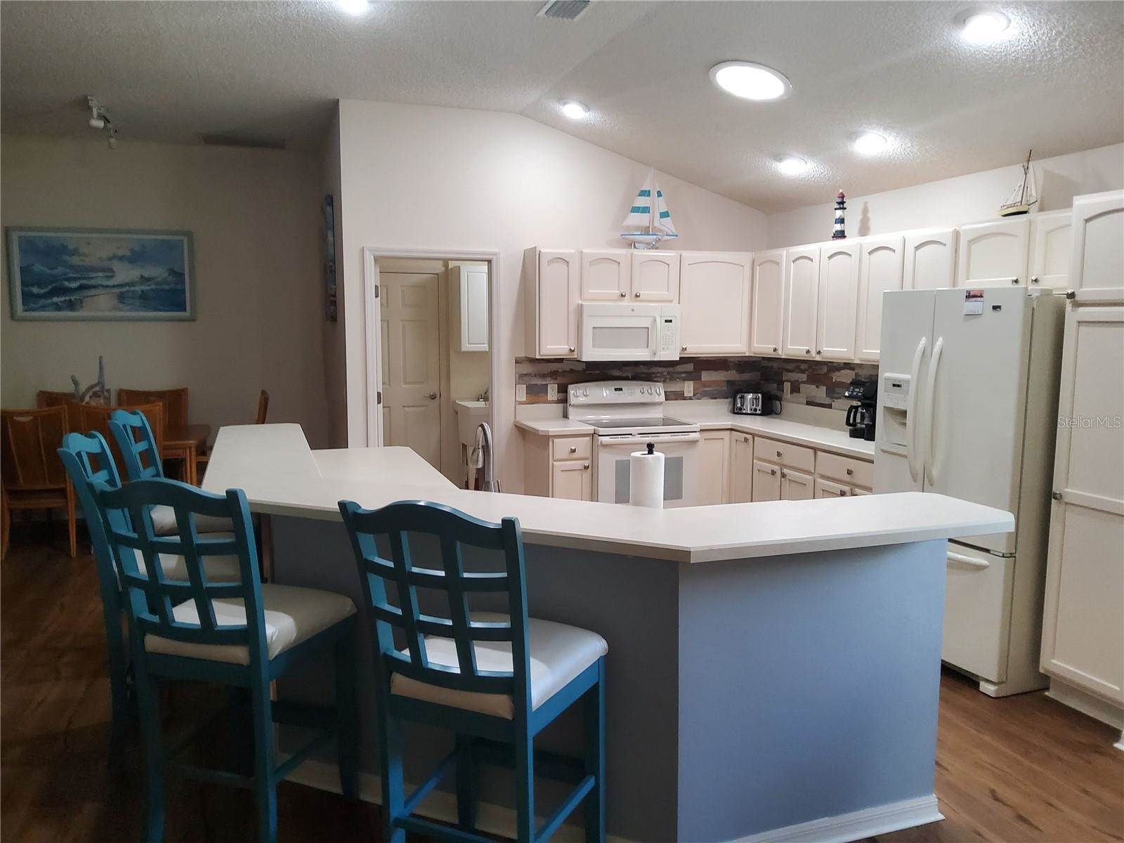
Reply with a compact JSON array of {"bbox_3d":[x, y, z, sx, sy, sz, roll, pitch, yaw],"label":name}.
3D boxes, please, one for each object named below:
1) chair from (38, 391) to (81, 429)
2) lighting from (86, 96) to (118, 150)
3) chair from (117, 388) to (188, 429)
[{"bbox_3d":[-3.911,0.298,6.745,0.530,1.050,0.570,-2,7,-19],"label":"chair"},{"bbox_3d":[-3.251,-2.088,5.985,0.120,0.170,1.080,-2,8,-19],"label":"lighting"},{"bbox_3d":[-3.362,0.277,6.930,0.530,1.050,0.570,-2,7,-19],"label":"chair"}]

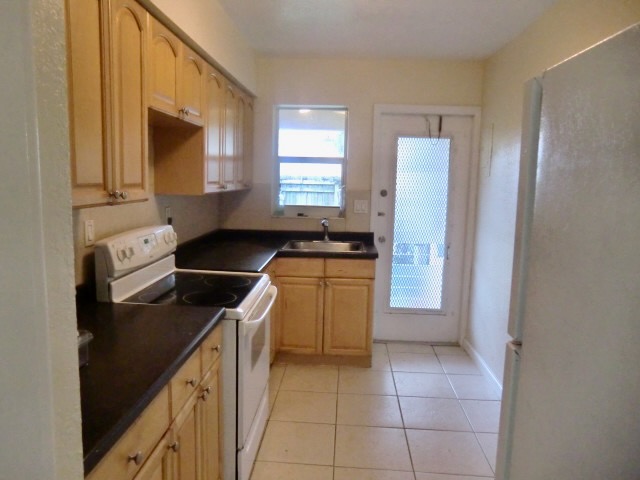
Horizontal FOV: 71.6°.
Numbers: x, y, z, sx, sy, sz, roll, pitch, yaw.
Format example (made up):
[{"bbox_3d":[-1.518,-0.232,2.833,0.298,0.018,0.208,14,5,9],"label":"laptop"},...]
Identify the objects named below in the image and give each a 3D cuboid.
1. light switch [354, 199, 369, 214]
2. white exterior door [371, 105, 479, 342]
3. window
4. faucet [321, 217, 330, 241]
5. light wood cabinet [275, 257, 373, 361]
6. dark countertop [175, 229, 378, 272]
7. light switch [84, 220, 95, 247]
[{"bbox_3d":[0.367,-0.292,3.900,0.123,0.123,0.015,2,8,4],"label":"light switch"},{"bbox_3d":[0.878,-0.092,3.927,0.864,2.100,0.091,2,8,4],"label":"white exterior door"},{"bbox_3d":[-0.084,-0.681,3.925,0.627,0.952,0.101,2,8,4],"label":"window"},{"bbox_3d":[0.042,-0.075,3.804,0.091,0.212,0.192,3,8,10],"label":"faucet"},{"bbox_3d":[0.051,0.529,3.731,0.757,0.883,0.618,2,8,4],"label":"light wood cabinet"},{"bbox_3d":[-0.272,0.071,3.302,1.403,0.132,1.382,2,8,4],"label":"dark countertop"},{"bbox_3d":[-1.044,-0.027,2.026,0.015,0.117,0.076,2,8,4],"label":"light switch"}]

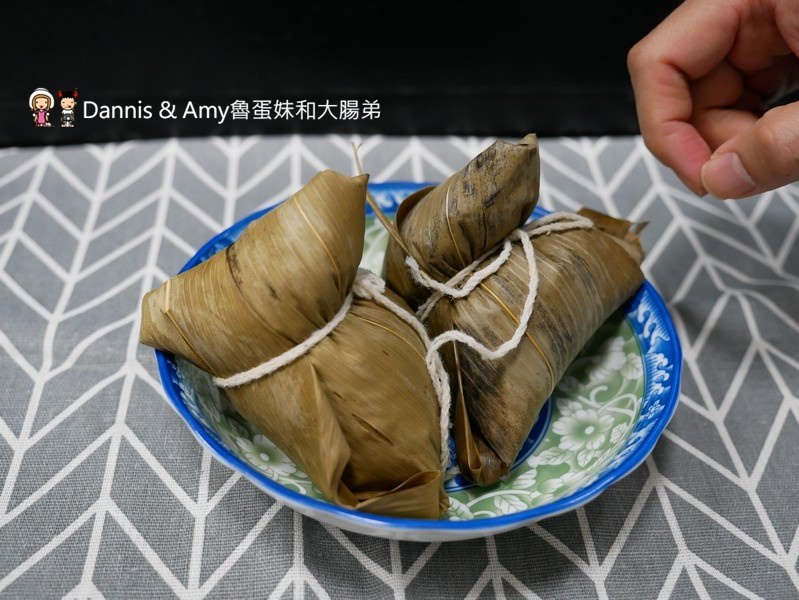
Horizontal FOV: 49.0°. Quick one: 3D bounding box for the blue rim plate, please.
[{"bbox_3d":[0.006,0.021,0.299,0.168,0.041,0.168,2,38,-2],"label":"blue rim plate"}]

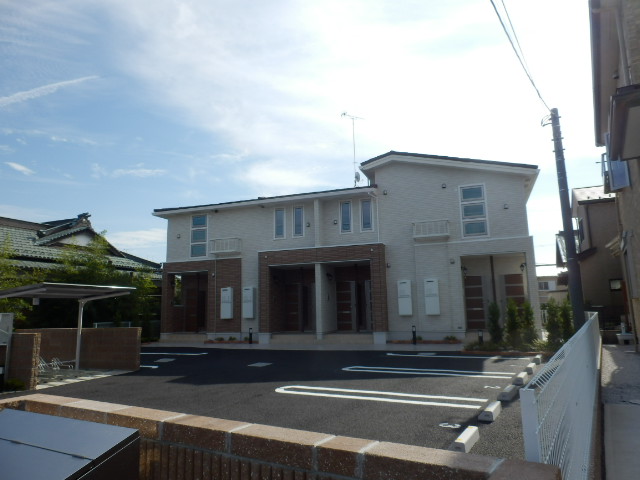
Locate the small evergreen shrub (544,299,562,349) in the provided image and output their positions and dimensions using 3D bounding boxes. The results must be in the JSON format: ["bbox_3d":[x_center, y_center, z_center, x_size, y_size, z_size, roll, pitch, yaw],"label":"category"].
[{"bbox_3d":[6.751,2.402,12.829,0.494,1.406,0.494,-4,-10,18],"label":"small evergreen shrub"}]

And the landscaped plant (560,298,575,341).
[{"bbox_3d":[7.145,2.377,12.808,0.384,1.361,0.384,-4,-10,18],"label":"landscaped plant"}]

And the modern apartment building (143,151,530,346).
[{"bbox_3d":[1.310,0.963,21.300,16.082,7.289,8.500,-4,-10,18],"label":"modern apartment building"}]

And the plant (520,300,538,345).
[{"bbox_3d":[6.191,2.456,13.113,0.505,1.321,0.505,-4,-10,18],"label":"plant"}]

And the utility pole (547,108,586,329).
[{"bbox_3d":[5.757,-0.128,10.151,0.270,6.125,0.270,-6,-10,30],"label":"utility pole"}]

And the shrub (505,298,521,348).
[{"bbox_3d":[5.712,2.465,13.165,0.451,1.443,0.451,-4,-10,18],"label":"shrub"}]

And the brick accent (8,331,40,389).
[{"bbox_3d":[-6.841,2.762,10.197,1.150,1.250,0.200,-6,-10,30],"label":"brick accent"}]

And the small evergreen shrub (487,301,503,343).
[{"bbox_3d":[5.384,2.533,13.689,0.469,1.319,0.469,-4,-10,18],"label":"small evergreen shrub"}]

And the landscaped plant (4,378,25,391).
[{"bbox_3d":[-6.644,3.143,9.650,0.450,0.290,0.420,-6,-10,30],"label":"landscaped plant"}]

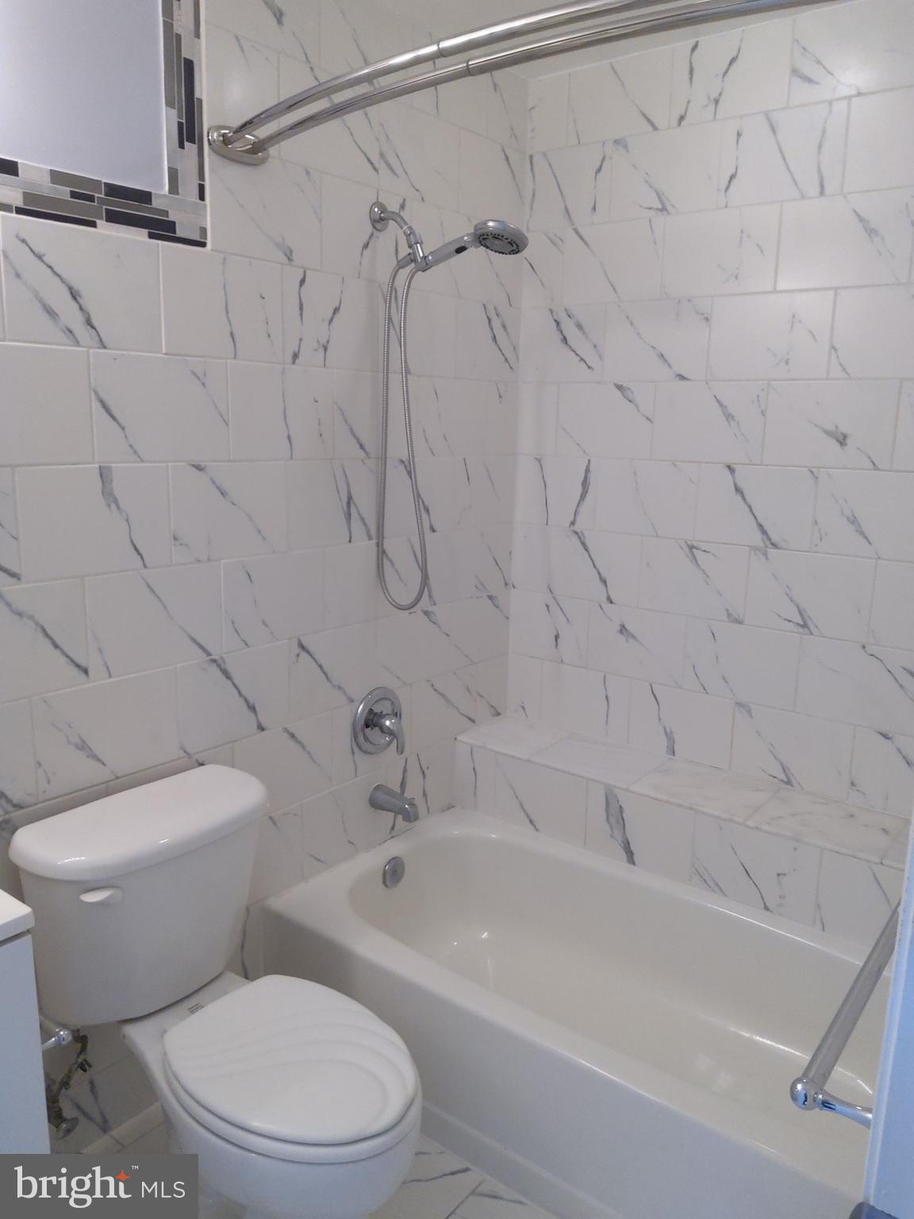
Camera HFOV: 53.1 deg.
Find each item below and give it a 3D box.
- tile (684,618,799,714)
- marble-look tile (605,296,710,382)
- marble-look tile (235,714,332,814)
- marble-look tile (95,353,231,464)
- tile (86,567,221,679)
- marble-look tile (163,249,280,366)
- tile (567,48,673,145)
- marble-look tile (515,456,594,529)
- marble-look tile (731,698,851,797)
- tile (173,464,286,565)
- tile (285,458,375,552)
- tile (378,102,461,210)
[{"bbox_3d":[0.741,0.138,2.389,0.300,0.200,0.010,10,15,37],"label":"tile"},{"bbox_3d":[0.526,-0.706,2.417,0.299,0.203,0.010,10,15,37],"label":"marble-look tile"},{"bbox_3d":[-0.409,0.374,2.169,0.010,0.203,0.301,10,15,37],"label":"marble-look tile"},{"bbox_3d":[-0.563,-0.384,1.758,0.010,0.202,0.299,10,15,37],"label":"marble-look tile"},{"bbox_3d":[-0.601,0.018,1.842,0.010,0.204,0.302,10,15,37],"label":"tile"},{"bbox_3d":[-0.472,-0.615,1.862,0.010,0.204,0.302,10,15,37],"label":"marble-look tile"},{"bbox_3d":[0.420,-1.321,2.373,0.300,0.184,0.010,10,15,37],"label":"tile"},{"bbox_3d":[0.287,-0.345,2.656,0.269,0.202,0.010,10,15,37],"label":"marble-look tile"},{"bbox_3d":[0.857,0.364,2.354,0.299,0.203,0.010,10,15,37],"label":"marble-look tile"},{"bbox_3d":[-0.473,-0.207,1.919,0.010,0.201,0.299,10,15,37],"label":"tile"},{"bbox_3d":[-0.295,-0.256,2.178,0.010,0.204,0.302,10,15,37],"label":"tile"},{"bbox_3d":[-0.088,-1.103,2.239,0.010,0.203,0.301,10,15,37],"label":"tile"}]

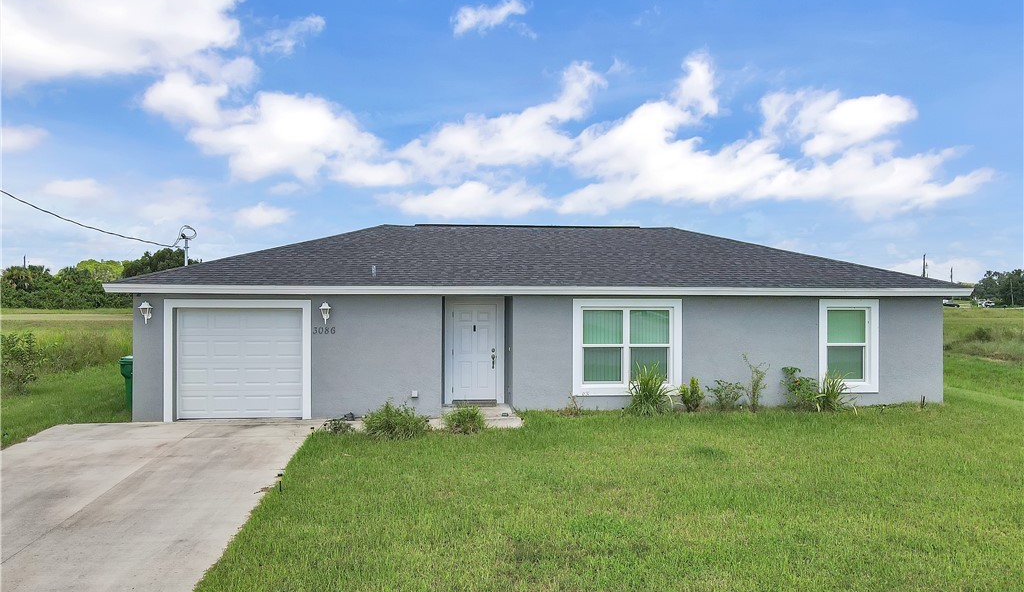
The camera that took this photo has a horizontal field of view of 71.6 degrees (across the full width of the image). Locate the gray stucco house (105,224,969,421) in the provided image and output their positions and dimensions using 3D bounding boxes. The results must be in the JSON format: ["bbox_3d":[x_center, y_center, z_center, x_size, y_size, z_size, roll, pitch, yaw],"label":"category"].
[{"bbox_3d":[0.576,0.284,18.783,17.330,4.240,9.640,0,0,-7],"label":"gray stucco house"}]

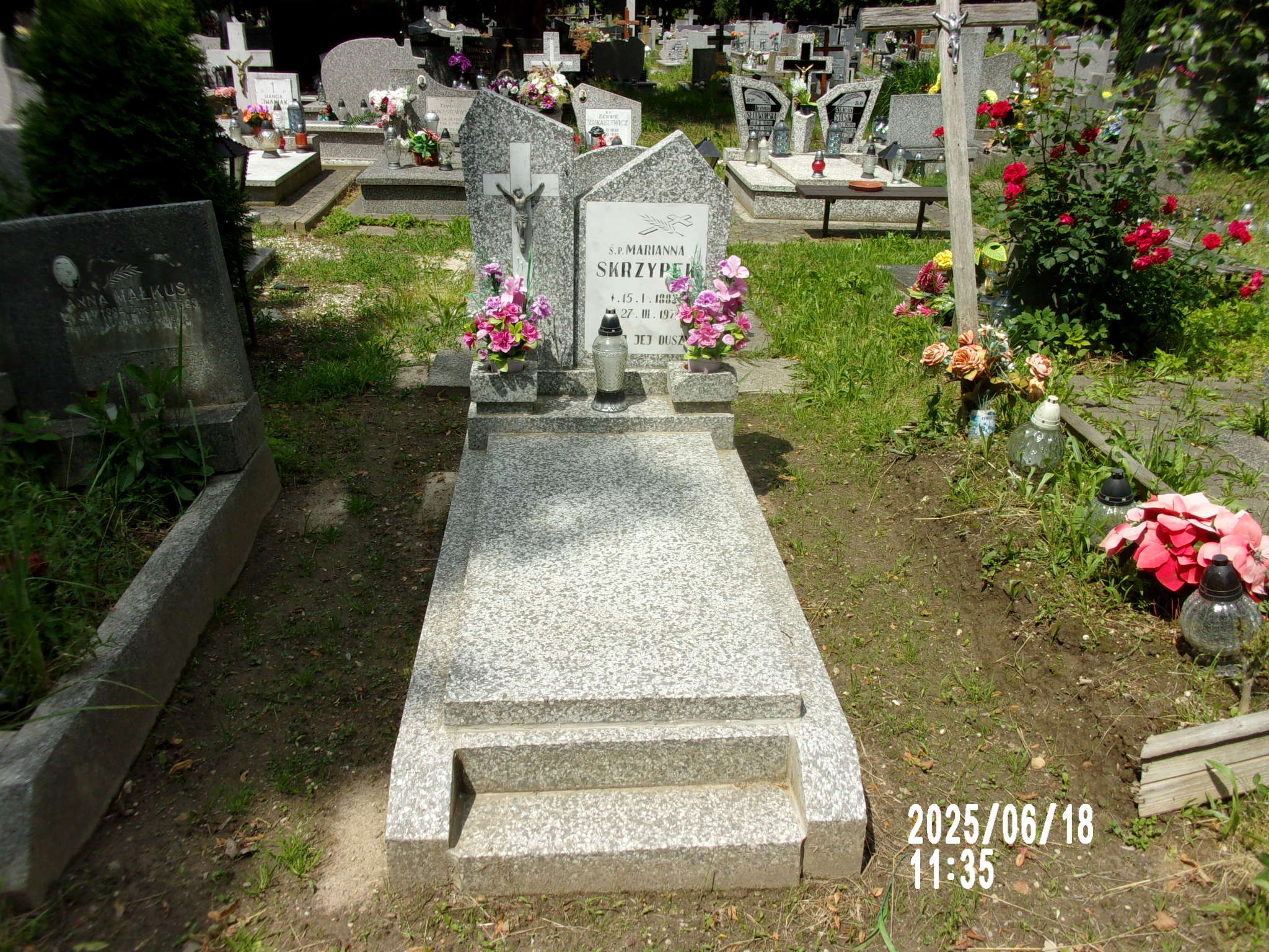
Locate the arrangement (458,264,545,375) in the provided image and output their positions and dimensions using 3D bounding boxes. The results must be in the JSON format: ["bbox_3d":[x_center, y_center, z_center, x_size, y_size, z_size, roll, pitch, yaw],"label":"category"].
[{"bbox_3d":[-0.414,-0.495,3.252,0.270,0.370,0.230,0,24,-4],"label":"arrangement"}]

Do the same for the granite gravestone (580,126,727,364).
[{"bbox_3d":[0.058,-0.736,3.352,0.486,0.763,0.110,-1,23,-4],"label":"granite gravestone"}]

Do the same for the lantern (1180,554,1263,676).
[{"bbox_3d":[1.434,0.332,2.528,0.211,0.315,0.211,-10,25,1],"label":"lantern"}]

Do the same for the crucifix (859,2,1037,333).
[{"bbox_3d":[1.173,-0.984,3.770,0.627,1.699,0.100,-9,22,0],"label":"crucifix"}]

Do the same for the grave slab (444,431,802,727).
[{"bbox_3d":[-0.063,0.177,2.671,0.705,0.058,1.408,0,24,-4],"label":"grave slab"}]

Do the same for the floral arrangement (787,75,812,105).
[{"bbox_3d":[1.589,-3.702,9.880,0.260,0.310,0.230,0,24,-4],"label":"floral arrangement"}]

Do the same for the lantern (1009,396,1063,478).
[{"bbox_3d":[1.445,-0.148,3.624,0.208,0.284,0.208,2,24,-5],"label":"lantern"}]

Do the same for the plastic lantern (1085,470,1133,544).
[{"bbox_3d":[1.470,0.101,3.123,0.190,0.280,0.190,0,24,-4],"label":"plastic lantern"}]

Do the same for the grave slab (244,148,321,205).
[{"bbox_3d":[-3.305,-2.551,8.722,0.920,0.180,1.763,0,24,-4],"label":"grave slab"}]

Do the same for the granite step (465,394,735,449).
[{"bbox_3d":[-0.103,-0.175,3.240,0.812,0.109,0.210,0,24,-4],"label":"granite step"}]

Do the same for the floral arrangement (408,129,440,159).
[{"bbox_3d":[-1.698,-2.659,8.284,0.257,0.261,0.230,0,24,-4],"label":"floral arrangement"}]

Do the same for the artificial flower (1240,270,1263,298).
[{"bbox_3d":[3.129,-0.974,5.200,0.115,0.145,0.110,0,24,-4],"label":"artificial flower"}]

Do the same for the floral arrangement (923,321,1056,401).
[{"bbox_3d":[1.316,-0.412,3.846,0.510,0.287,0.340,0,24,-4],"label":"floral arrangement"}]

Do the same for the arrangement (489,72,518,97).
[{"bbox_3d":[-1.485,-4.450,11.694,0.350,0.330,0.300,0,24,-4],"label":"arrangement"}]

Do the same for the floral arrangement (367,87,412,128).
[{"bbox_3d":[-2.278,-3.401,9.530,0.410,0.410,0.340,0,24,-4],"label":"floral arrangement"}]

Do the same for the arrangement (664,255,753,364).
[{"bbox_3d":[0.227,-0.501,3.110,0.266,0.335,0.220,0,24,-4],"label":"arrangement"}]

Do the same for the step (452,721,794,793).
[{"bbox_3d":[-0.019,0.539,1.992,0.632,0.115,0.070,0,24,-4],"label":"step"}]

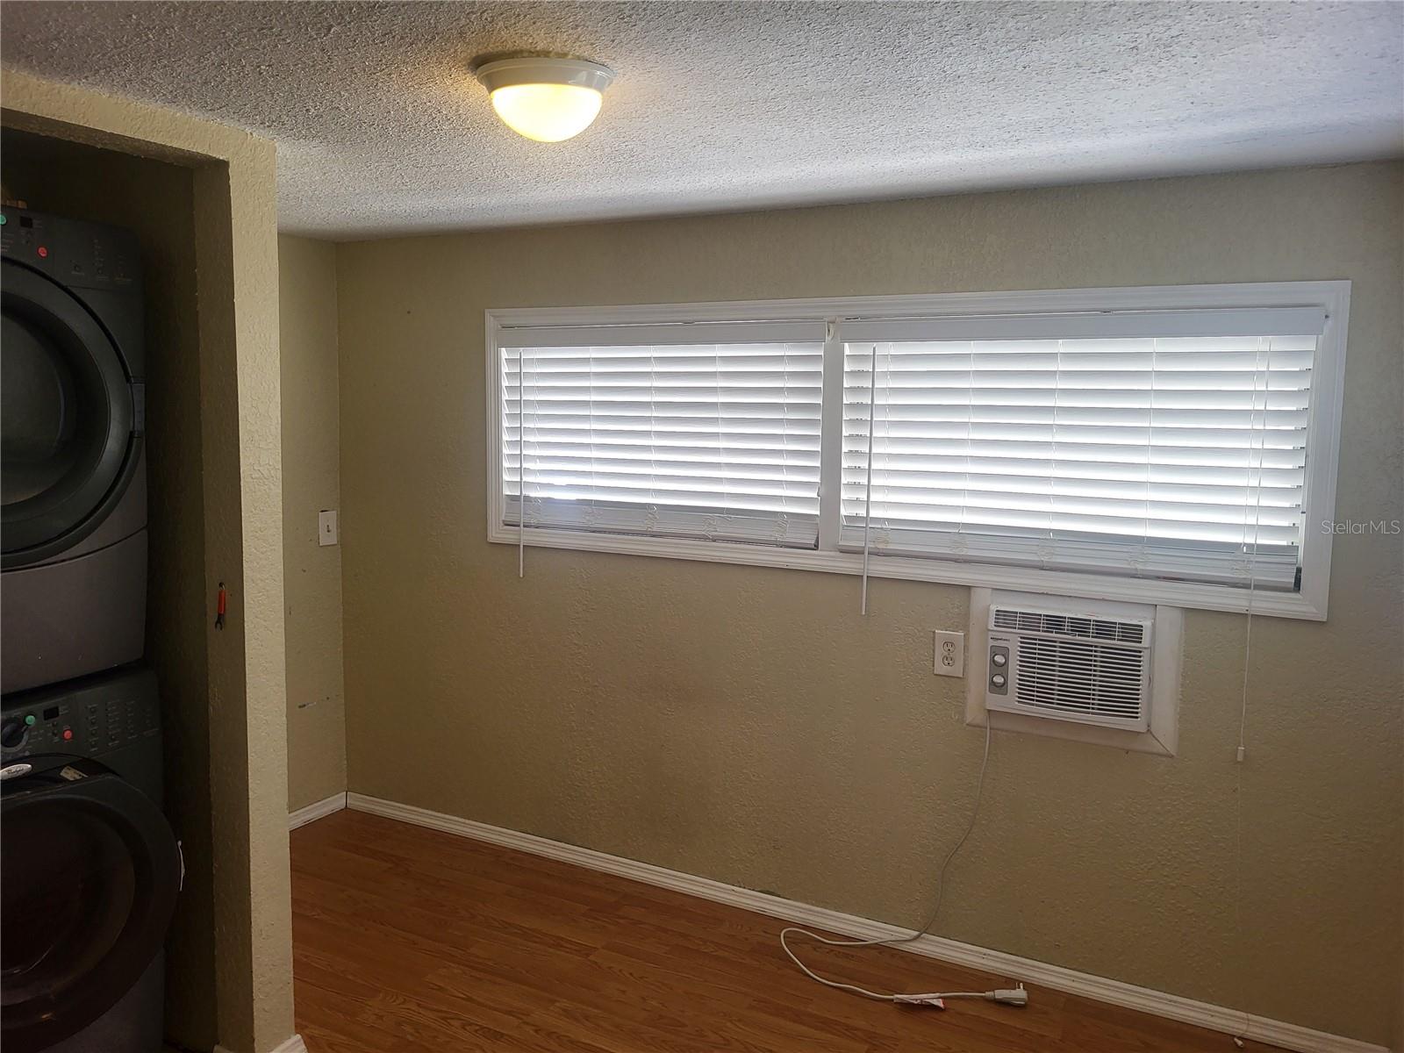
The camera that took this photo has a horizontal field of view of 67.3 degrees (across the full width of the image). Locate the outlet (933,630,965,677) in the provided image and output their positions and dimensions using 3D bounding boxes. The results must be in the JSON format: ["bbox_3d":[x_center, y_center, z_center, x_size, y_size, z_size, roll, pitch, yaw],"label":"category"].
[{"bbox_3d":[0.686,0.354,2.929,0.079,0.124,0.009,4,7,27],"label":"outlet"}]

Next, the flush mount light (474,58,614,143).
[{"bbox_3d":[-0.269,-0.730,1.820,0.245,0.115,0.245,1,6,0],"label":"flush mount light"}]

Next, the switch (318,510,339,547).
[{"bbox_3d":[-1.373,0.008,3.890,0.015,0.124,0.079,4,7,27],"label":"switch"}]

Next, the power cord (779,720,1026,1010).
[{"bbox_3d":[0.542,0.879,2.895,0.720,0.745,0.290,4,7,27],"label":"power cord"}]

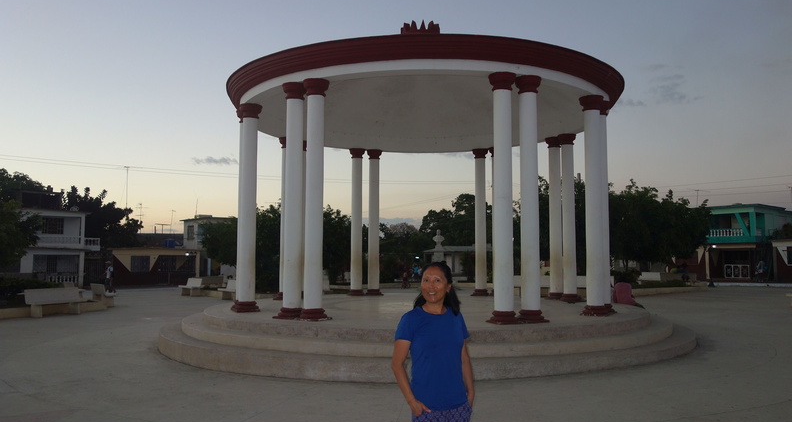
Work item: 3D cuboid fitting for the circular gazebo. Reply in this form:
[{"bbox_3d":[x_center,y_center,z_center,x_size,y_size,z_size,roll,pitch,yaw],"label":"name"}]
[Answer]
[{"bbox_3d":[0.615,-1.110,13.579,8.400,6.300,8.400,0,-4,0],"label":"circular gazebo"}]

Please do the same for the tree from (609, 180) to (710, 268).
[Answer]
[{"bbox_3d":[13.906,1.313,32.999,5.900,5.700,5.500,0,-4,0],"label":"tree"}]

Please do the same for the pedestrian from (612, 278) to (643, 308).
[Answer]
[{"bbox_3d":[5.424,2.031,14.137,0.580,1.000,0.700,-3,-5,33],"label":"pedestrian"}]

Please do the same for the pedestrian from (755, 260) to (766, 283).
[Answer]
[{"bbox_3d":[25.431,4.184,42.811,0.400,1.620,0.500,4,-6,-41],"label":"pedestrian"}]

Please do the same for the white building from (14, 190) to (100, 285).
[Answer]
[{"bbox_3d":[-23.405,1.783,40.577,6.500,6.400,5.600,-4,-6,44],"label":"white building"}]

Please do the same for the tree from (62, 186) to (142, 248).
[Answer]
[{"bbox_3d":[-23.856,1.850,49.999,7.000,7.600,6.500,0,-4,0],"label":"tree"}]

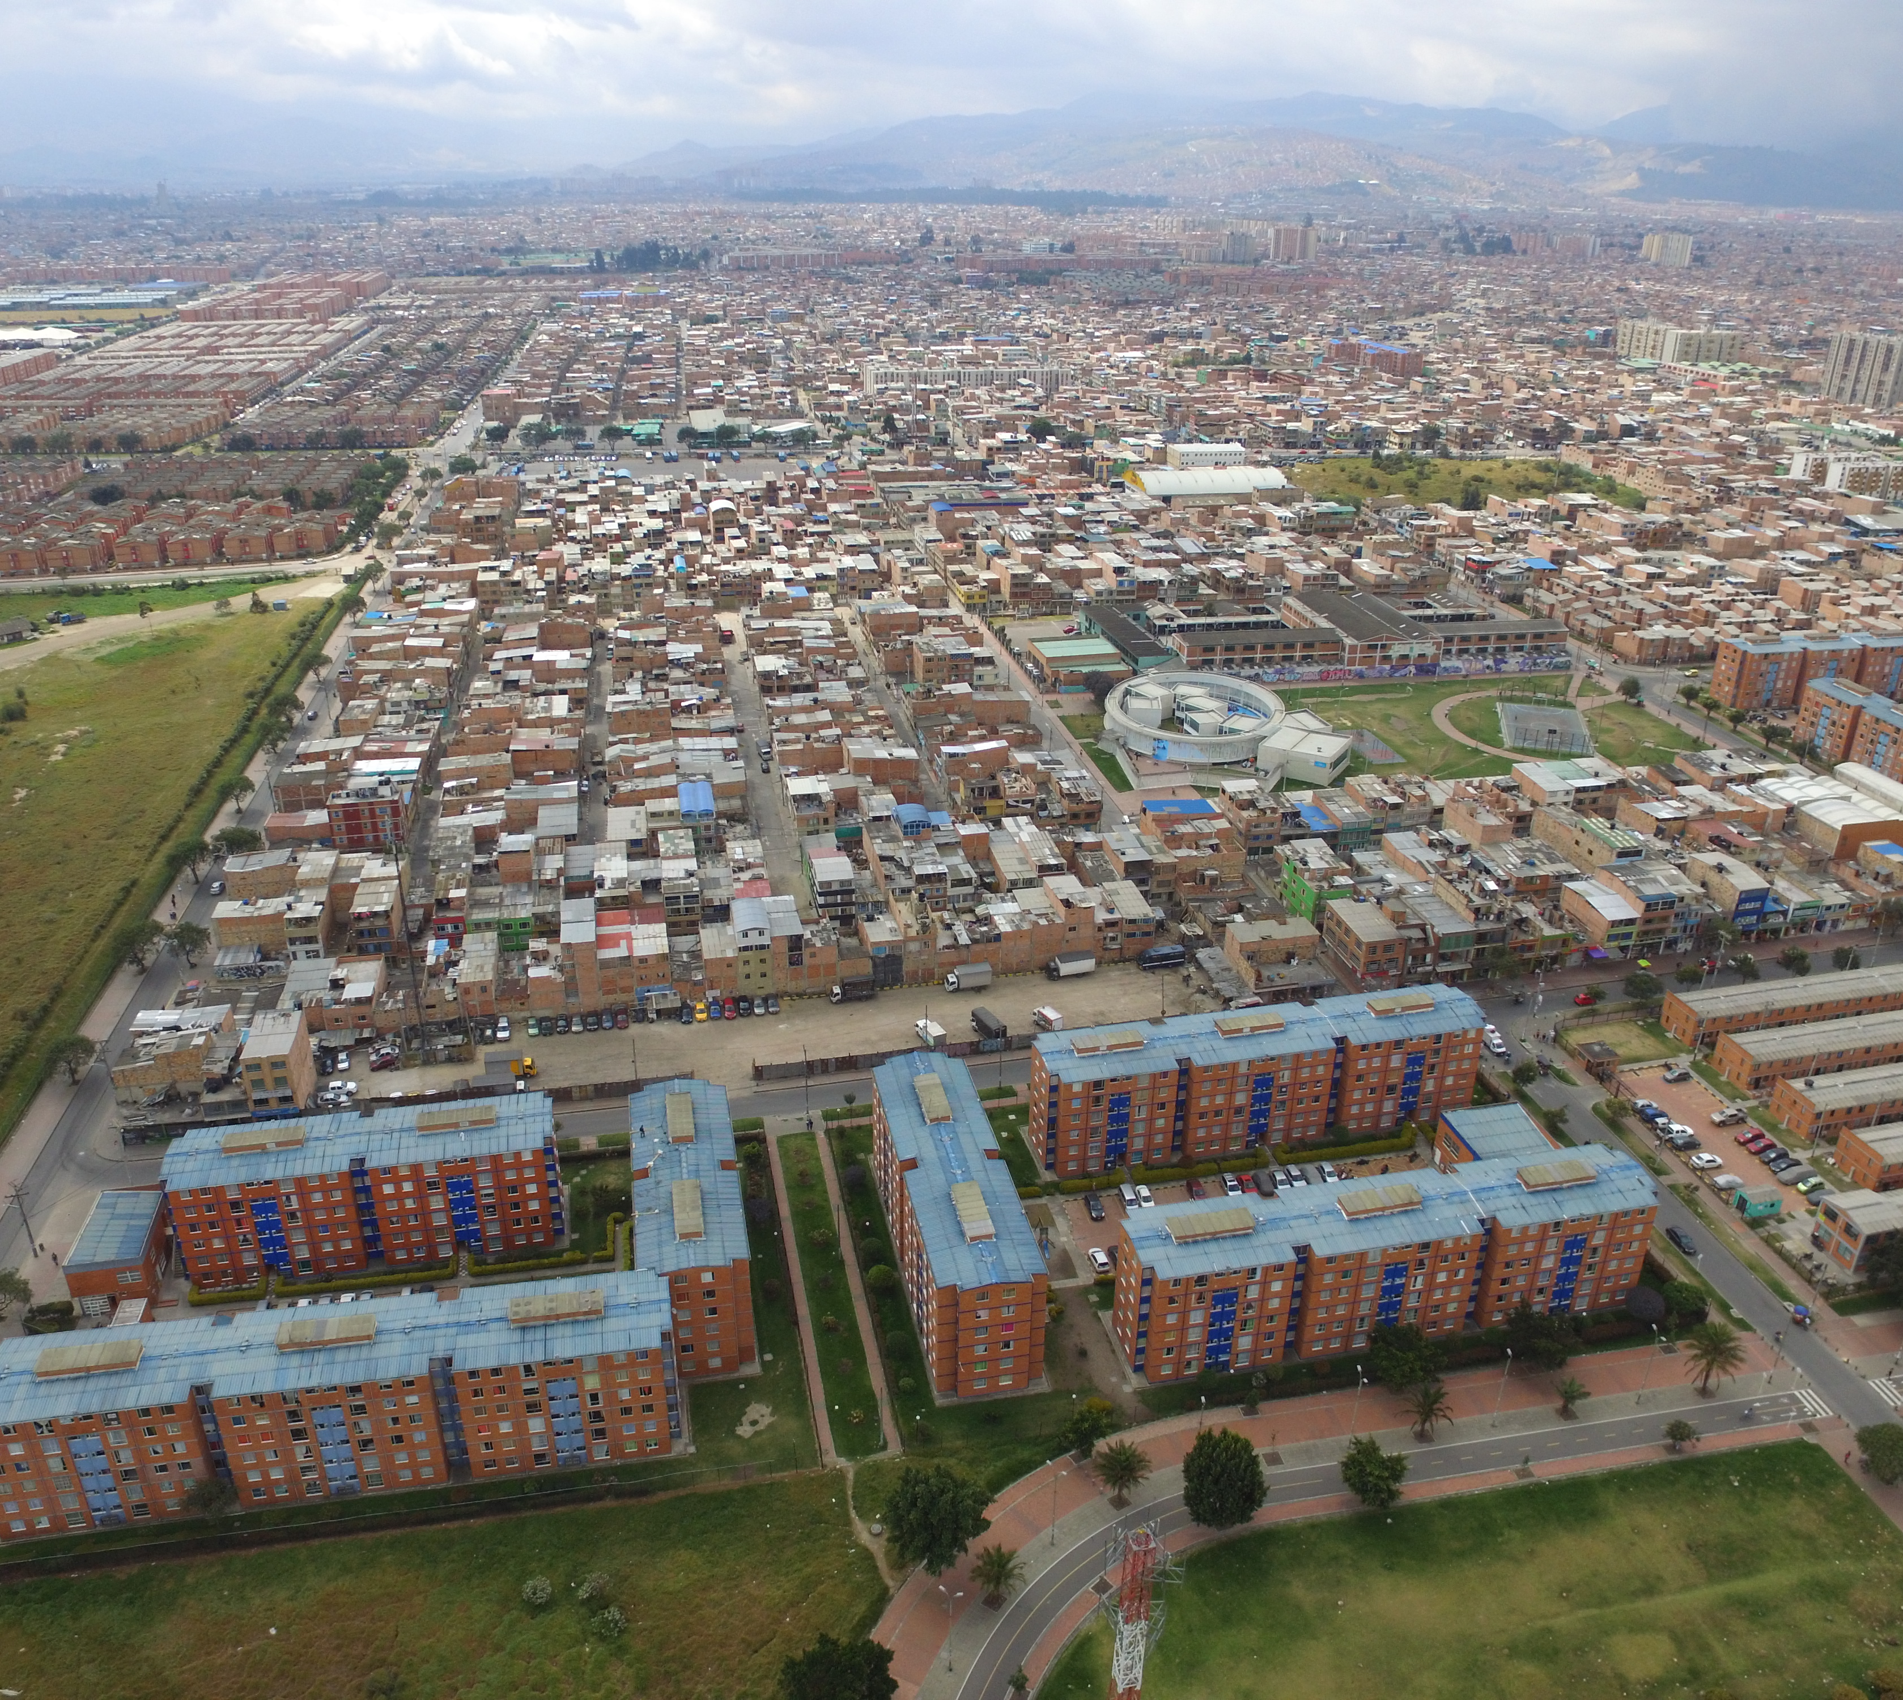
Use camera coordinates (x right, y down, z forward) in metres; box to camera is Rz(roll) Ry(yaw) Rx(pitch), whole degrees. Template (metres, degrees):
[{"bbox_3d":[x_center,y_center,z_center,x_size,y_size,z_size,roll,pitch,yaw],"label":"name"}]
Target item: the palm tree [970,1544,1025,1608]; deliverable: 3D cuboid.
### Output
[{"bbox_3d":[4.232,65.040,116.657,4.900,5.400,4.900,1,26,0],"label":"palm tree"}]

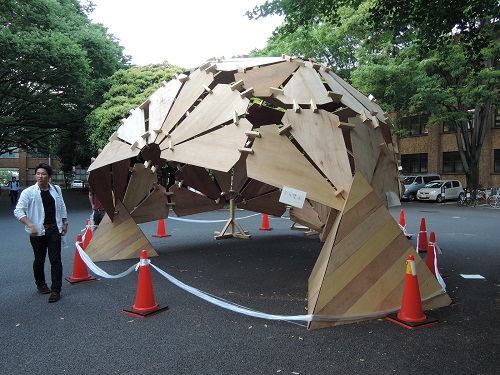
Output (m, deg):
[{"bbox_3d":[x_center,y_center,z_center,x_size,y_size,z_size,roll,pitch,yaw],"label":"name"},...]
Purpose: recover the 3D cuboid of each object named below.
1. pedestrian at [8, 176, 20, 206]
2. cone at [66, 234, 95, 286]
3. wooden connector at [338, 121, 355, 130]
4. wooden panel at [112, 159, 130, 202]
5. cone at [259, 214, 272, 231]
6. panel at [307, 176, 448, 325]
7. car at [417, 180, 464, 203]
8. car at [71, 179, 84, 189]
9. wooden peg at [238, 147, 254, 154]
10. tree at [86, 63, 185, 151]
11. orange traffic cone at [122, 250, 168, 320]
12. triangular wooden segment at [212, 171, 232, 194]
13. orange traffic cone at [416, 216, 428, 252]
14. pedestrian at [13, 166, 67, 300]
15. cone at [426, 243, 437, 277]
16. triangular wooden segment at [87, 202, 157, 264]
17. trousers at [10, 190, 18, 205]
[{"bbox_3d":[-14.150,0.230,24.300,0.520,1.700,0.380,-1,1,-27],"label":"pedestrian"},{"bbox_3d":[-2.602,1.069,6.190,0.370,0.700,0.370,-1,1,-38],"label":"cone"},{"bbox_3d":[1.345,-0.857,5.650,0.250,0.045,0.090,2,-26,-27],"label":"wooden connector"},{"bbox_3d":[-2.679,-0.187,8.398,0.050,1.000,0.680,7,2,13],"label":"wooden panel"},{"bbox_3d":[0.486,0.951,12.527,0.370,0.700,0.370,-1,1,3],"label":"cone"},{"bbox_3d":[1.182,0.599,5.139,1.986,1.591,1.545,-1,1,-23],"label":"panel"},{"bbox_3d":[13.750,0.270,29.100,3.700,1.500,1.670,-1,1,-30],"label":"car"},{"bbox_3d":[-30.750,-0.500,72.000,1.700,1.460,4.400,-1,1,-27],"label":"car"},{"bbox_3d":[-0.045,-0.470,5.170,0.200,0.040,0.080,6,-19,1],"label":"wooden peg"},{"bbox_3d":[-7.640,-4.400,32.000,10.000,10.900,10.000,0,1,0],"label":"tree"},{"bbox_3d":[-1.215,1.076,4.682,0.370,0.700,0.370,0,1,33],"label":"orange traffic cone"},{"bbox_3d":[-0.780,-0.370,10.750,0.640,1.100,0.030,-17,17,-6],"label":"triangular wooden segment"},{"bbox_3d":[3.663,0.992,8.520,0.370,0.700,0.370,0,1,-6],"label":"orange traffic cone"},{"bbox_3d":[-2.719,0.560,5.296,0.630,1.745,0.420,-1,1,-32],"label":"pedestrian"},{"bbox_3d":[2.836,1.032,6.267,0.370,0.700,0.370,1,1,45],"label":"cone"},{"bbox_3d":[-2.812,0.817,8.368,1.516,1.148,1.208,-1,1,-28],"label":"triangular wooden segment"},{"bbox_3d":[-14.150,0.620,24.300,0.400,0.880,0.300,-1,1,-27],"label":"trousers"}]

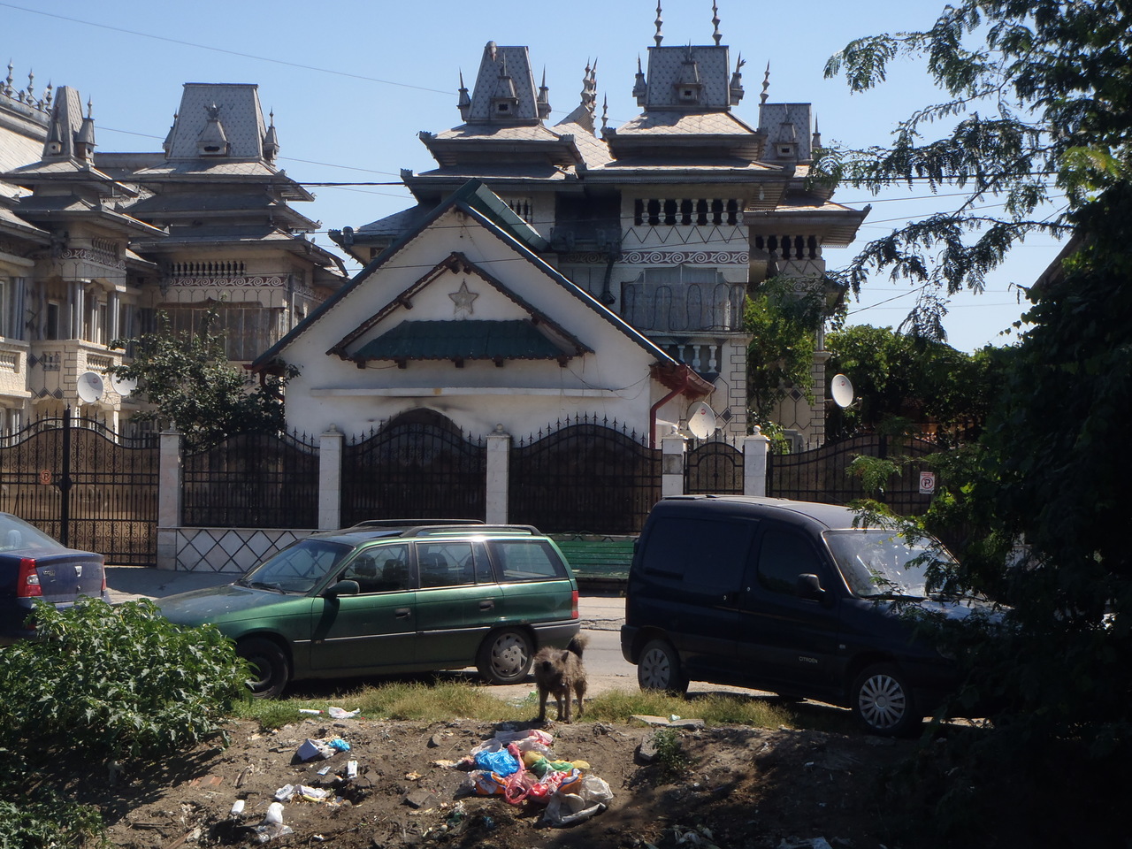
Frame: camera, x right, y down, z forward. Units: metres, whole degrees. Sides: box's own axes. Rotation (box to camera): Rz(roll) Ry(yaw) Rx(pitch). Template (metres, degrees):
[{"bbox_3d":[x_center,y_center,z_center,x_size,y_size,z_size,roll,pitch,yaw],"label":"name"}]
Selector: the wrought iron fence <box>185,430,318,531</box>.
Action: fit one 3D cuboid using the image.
[{"bbox_3d":[-5.294,0.913,31.300,2.340,1.720,0.080,0,-3,10],"label":"wrought iron fence"}]

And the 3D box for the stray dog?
[{"bbox_3d":[-0.047,2.081,15.200,0.290,0.700,0.750,1,-1,17],"label":"stray dog"}]

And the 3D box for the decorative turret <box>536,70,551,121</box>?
[{"bbox_3d":[-0.512,-7.354,41.500,0.420,1.150,0.550,0,-3,5],"label":"decorative turret"}]

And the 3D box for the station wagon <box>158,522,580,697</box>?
[{"bbox_3d":[-1.961,1.691,17.585,4.280,1.490,1.690,2,-3,-33],"label":"station wagon"}]

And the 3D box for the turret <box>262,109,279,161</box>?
[{"bbox_3d":[-9.177,-9.012,58.000,0.500,1.650,0.600,1,-1,3],"label":"turret"}]

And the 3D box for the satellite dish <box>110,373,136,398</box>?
[{"bbox_3d":[-11.601,-1.128,49.000,0.740,0.800,0.350,1,-11,-32],"label":"satellite dish"}]

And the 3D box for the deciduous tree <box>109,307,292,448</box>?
[{"bbox_3d":[-6.965,0.158,35.500,3.500,4.810,3.300,1,-1,0],"label":"deciduous tree"}]

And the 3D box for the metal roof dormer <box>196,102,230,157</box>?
[{"bbox_3d":[-9.697,-8.130,51.300,0.870,1.520,0.650,1,-1,5],"label":"metal roof dormer"}]

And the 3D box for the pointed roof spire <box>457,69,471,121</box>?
[{"bbox_3d":[-2.271,-7.407,41.800,0.420,1.150,0.550,0,-3,5],"label":"pointed roof spire"}]

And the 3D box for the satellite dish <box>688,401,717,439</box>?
[{"bbox_3d":[2.689,-0.079,36.800,0.720,0.770,0.250,2,-13,-30],"label":"satellite dish"}]

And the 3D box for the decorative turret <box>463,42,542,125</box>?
[{"bbox_3d":[-1.411,-7.549,41.600,1.680,1.920,1.600,0,-3,5],"label":"decorative turret"}]

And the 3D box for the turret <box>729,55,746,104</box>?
[{"bbox_3d":[3.754,-7.596,41.000,0.420,1.180,0.580,0,-3,5],"label":"turret"}]

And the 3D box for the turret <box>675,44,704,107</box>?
[{"bbox_3d":[2.645,-7.544,40.100,0.620,1.320,0.450,0,-3,5],"label":"turret"}]

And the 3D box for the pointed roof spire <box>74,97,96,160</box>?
[{"bbox_3d":[-11.356,-6.962,44.000,0.450,1.470,0.600,0,-3,12],"label":"pointed roof spire"}]

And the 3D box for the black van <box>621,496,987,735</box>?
[{"bbox_3d":[2.379,1.645,16.490,1.720,1.810,4.110,2,-1,-39],"label":"black van"}]

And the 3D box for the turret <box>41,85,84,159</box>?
[{"bbox_3d":[-13.786,-8.284,51.200,0.950,2.040,1.500,1,-1,3],"label":"turret"}]

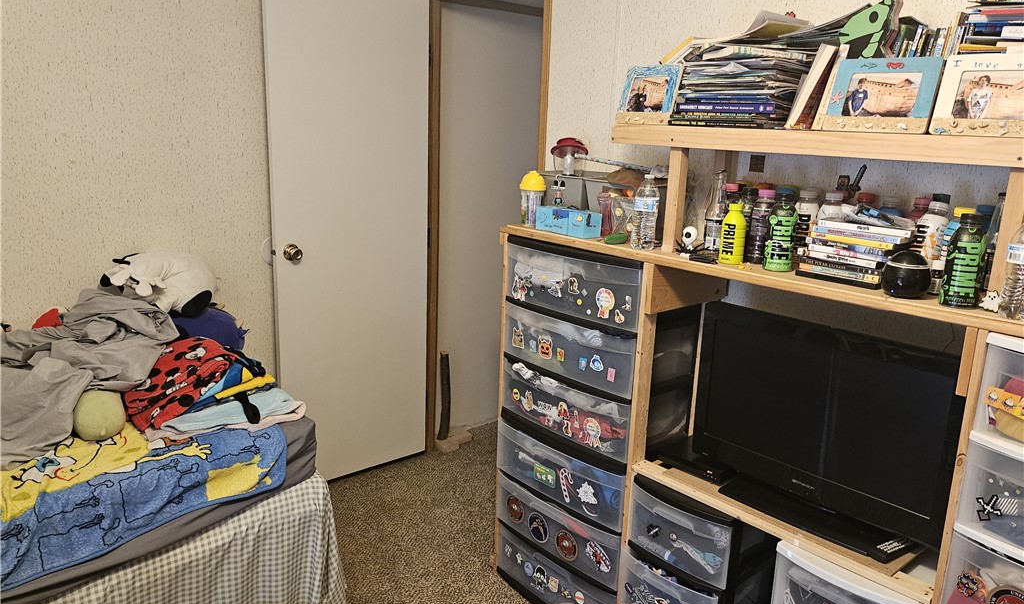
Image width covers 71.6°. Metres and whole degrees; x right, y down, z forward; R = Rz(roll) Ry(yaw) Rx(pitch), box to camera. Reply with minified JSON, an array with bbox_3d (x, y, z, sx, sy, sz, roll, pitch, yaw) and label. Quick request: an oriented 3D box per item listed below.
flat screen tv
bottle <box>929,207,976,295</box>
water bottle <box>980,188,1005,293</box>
[{"bbox_3d":[0.747,0.290,1.747,0.205,0.467,0.650,-9,17,-41],"label":"flat screen tv"},{"bbox_3d":[0.939,-0.102,1.498,0.073,0.187,0.073,-10,18,-43],"label":"bottle"},{"bbox_3d":[1.044,-0.123,1.531,0.063,0.215,0.063,-10,18,-43],"label":"water bottle"}]

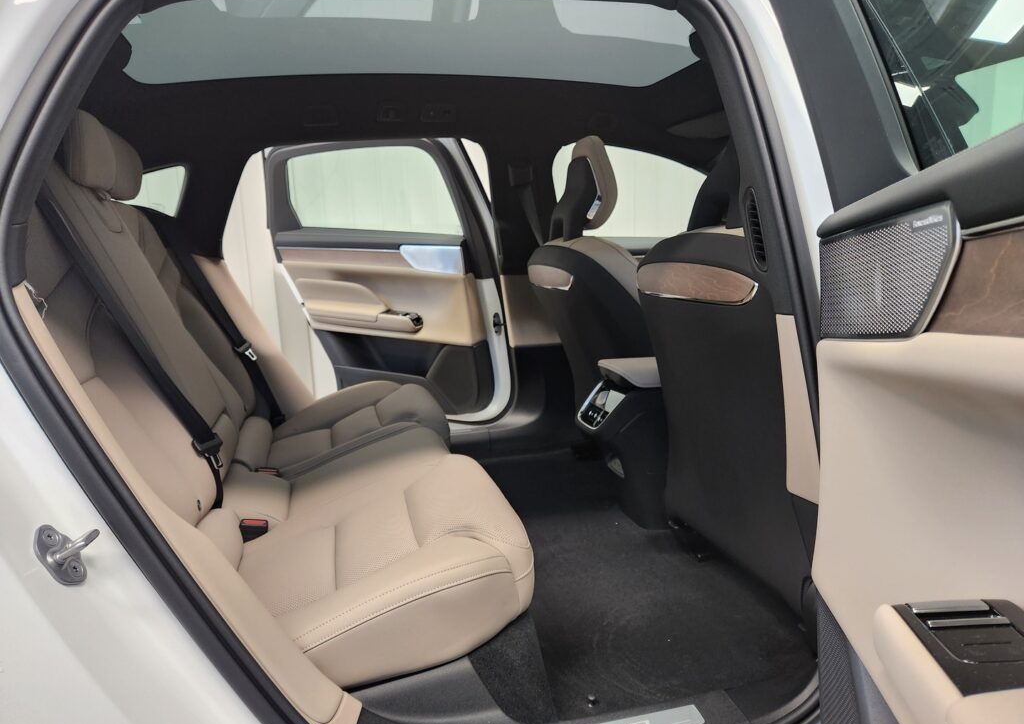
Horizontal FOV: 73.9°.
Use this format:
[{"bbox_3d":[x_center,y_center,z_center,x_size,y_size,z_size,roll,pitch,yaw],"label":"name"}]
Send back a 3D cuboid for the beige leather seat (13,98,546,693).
[{"bbox_3d":[-0.521,-0.075,1.388,0.870,0.840,1.350,-4,9,-14],"label":"beige leather seat"}]

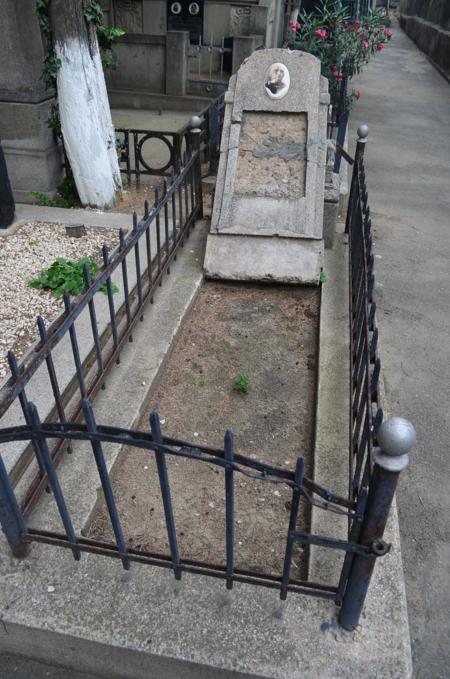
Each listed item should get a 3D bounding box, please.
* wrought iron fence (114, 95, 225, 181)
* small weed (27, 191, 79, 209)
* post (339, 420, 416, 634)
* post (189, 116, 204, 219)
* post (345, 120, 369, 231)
[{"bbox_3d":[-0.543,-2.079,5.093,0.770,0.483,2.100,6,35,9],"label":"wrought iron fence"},{"bbox_3d":[-1.350,-1.116,4.021,0.378,0.119,0.161,6,35,9],"label":"small weed"},{"bbox_3d":[0.333,0.458,1.159,0.074,0.734,0.074,6,35,9],"label":"post"},{"bbox_3d":[-0.189,-1.220,3.632,0.074,0.708,0.074,6,35,9],"label":"post"},{"bbox_3d":[0.859,-1.049,3.376,0.074,0.717,0.074,6,35,9],"label":"post"}]

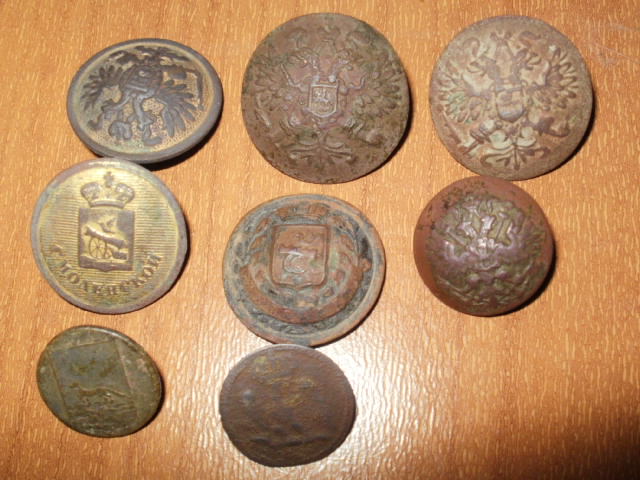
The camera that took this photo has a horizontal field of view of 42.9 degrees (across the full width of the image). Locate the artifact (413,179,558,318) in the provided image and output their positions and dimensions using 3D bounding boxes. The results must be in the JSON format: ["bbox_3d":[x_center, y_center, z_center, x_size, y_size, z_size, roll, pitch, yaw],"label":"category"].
[{"bbox_3d":[0.022,0.001,0.111,0.019,0.010,0.019,0,85,7],"label":"artifact"}]

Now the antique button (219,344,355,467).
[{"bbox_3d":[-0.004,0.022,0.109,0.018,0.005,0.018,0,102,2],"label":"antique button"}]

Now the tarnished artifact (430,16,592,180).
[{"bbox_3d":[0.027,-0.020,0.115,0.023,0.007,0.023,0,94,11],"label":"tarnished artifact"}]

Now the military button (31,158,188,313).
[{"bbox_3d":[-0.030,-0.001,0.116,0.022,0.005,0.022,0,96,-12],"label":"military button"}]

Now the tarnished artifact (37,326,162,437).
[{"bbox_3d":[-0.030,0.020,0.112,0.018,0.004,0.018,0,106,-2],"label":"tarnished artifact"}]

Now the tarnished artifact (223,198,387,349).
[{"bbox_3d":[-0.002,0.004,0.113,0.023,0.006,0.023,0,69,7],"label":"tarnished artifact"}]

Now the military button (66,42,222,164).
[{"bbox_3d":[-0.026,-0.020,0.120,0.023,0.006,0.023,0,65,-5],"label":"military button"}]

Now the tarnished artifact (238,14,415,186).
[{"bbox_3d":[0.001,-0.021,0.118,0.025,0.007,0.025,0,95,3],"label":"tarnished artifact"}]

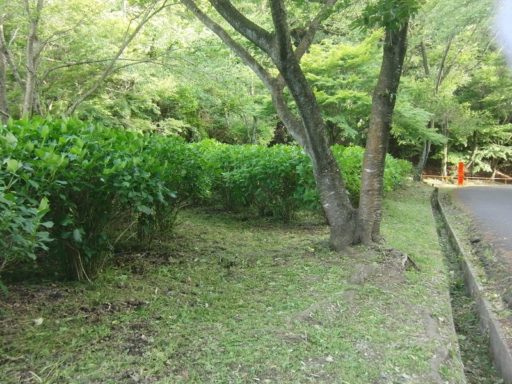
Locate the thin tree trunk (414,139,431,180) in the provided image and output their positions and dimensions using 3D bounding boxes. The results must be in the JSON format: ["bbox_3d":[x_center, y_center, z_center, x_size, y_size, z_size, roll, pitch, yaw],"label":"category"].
[{"bbox_3d":[8.068,-1.551,21.500,0.720,2.050,0.550,0,3,0],"label":"thin tree trunk"}]

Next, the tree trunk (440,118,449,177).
[{"bbox_3d":[10.196,-2.407,24.000,0.420,3.150,0.420,0,3,0],"label":"tree trunk"}]

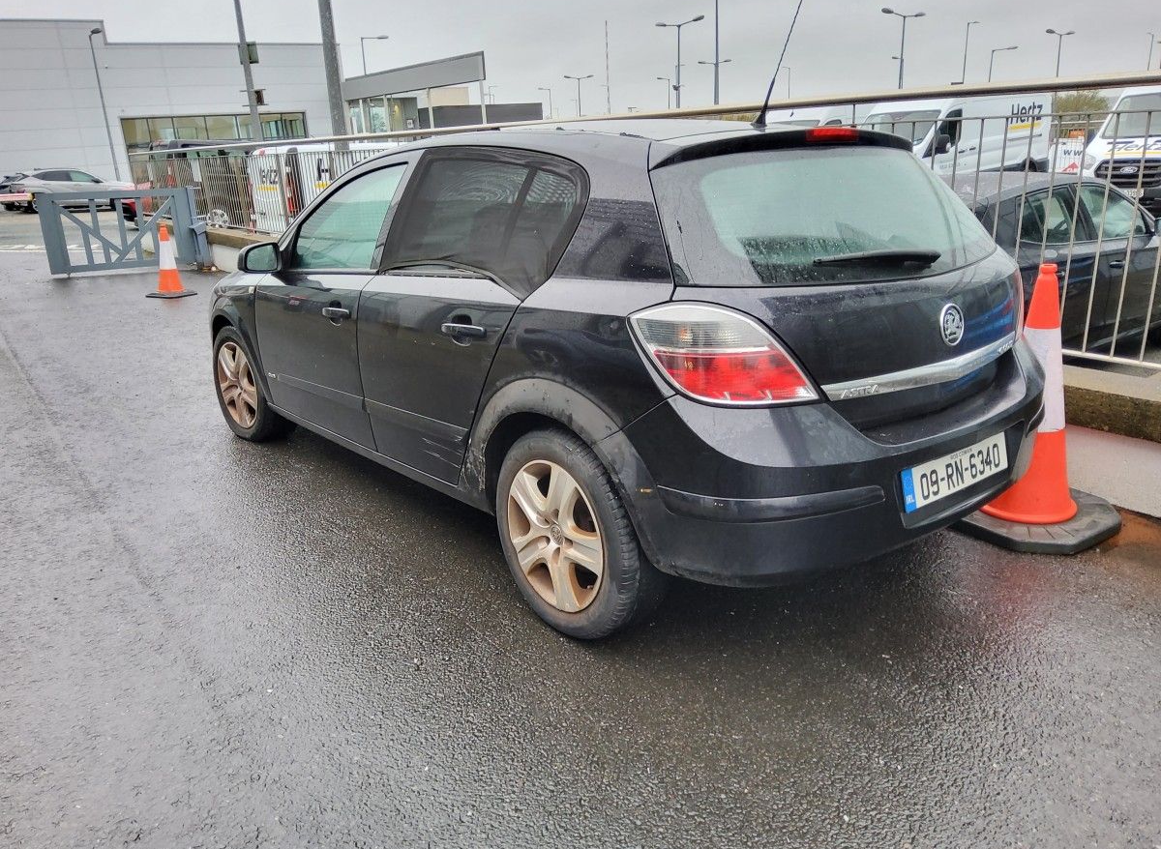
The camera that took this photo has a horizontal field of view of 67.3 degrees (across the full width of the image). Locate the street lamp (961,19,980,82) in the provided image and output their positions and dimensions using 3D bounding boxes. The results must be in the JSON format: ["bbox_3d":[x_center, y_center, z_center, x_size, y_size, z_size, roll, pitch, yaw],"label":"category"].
[{"bbox_3d":[21.322,-18.004,48.386,0.950,8.000,0.280,-5,17,-10],"label":"street lamp"}]

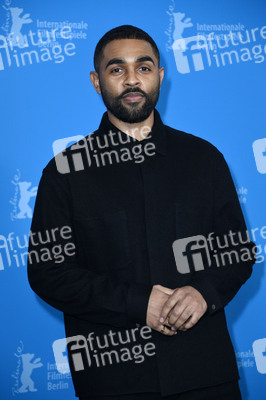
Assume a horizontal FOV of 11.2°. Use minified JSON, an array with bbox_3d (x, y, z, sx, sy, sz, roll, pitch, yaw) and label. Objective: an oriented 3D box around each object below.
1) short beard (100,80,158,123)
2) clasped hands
[{"bbox_3d":[-0.007,-0.235,3.230,0.140,0.100,0.100,-2,-2,-7],"label":"short beard"},{"bbox_3d":[0.101,0.251,3.080,0.137,0.118,0.100,-2,0,-12],"label":"clasped hands"}]

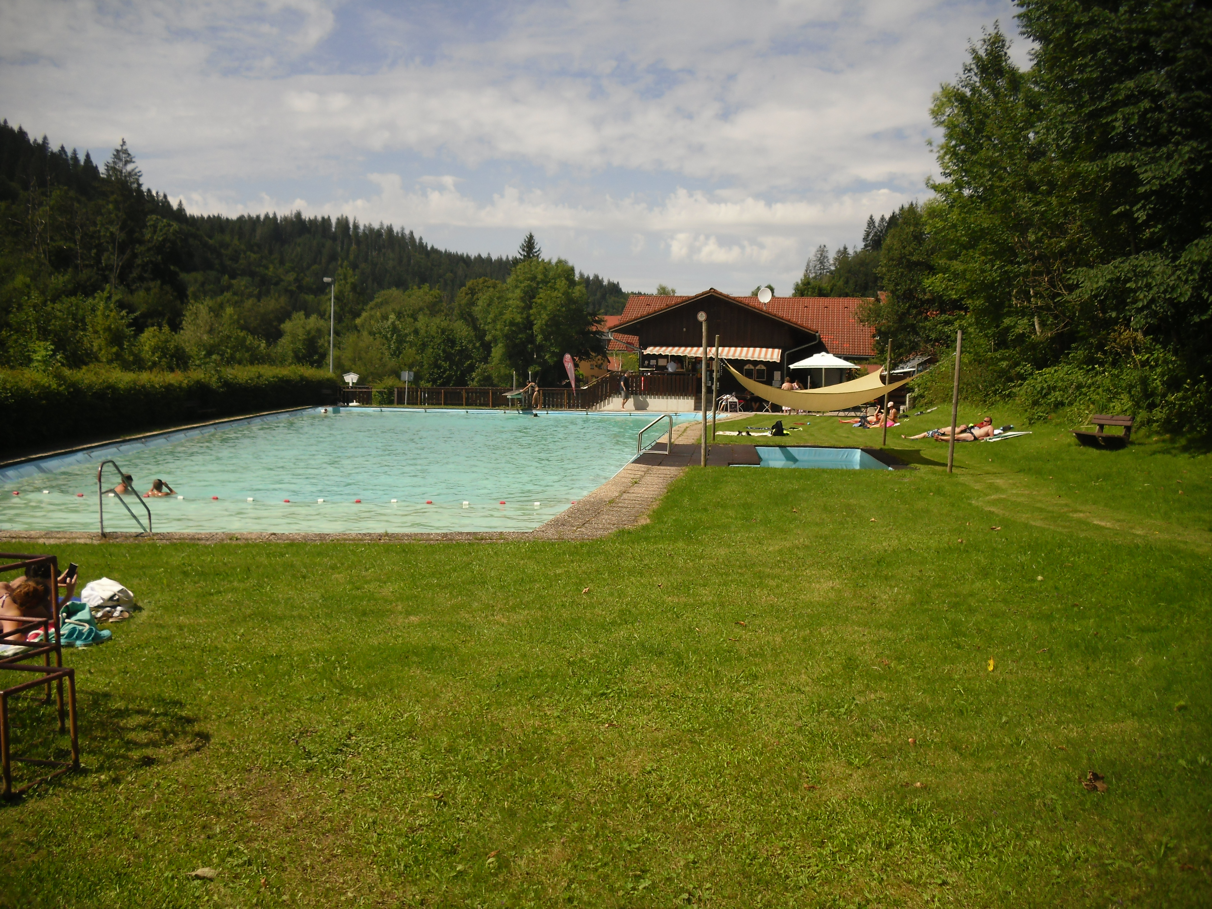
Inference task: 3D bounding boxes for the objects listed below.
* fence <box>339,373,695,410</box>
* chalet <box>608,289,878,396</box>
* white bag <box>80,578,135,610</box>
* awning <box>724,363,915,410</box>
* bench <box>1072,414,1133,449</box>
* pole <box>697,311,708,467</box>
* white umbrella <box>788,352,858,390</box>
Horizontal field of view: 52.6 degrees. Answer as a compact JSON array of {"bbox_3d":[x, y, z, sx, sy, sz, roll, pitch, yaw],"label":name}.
[{"bbox_3d":[-4.334,-3.045,56.335,17.000,1.750,0.350,2,4,9],"label":"fence"},{"bbox_3d":[7.114,-5.092,61.581,12.400,5.600,12.300,2,4,10],"label":"chalet"},{"bbox_3d":[-3.972,1.115,9.763,0.420,0.220,0.320,0,5,-22],"label":"white bag"},{"bbox_3d":[4.937,-1.616,29.252,4.100,1.150,6.000,2,4,6],"label":"awning"},{"bbox_3d":[12.166,-0.545,30.021,1.400,0.800,0.620,5,5,38],"label":"bench"},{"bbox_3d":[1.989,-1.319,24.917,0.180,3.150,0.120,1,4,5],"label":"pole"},{"bbox_3d":[9.715,-3.173,54.899,3.150,2.820,3.150,2,4,10],"label":"white umbrella"}]

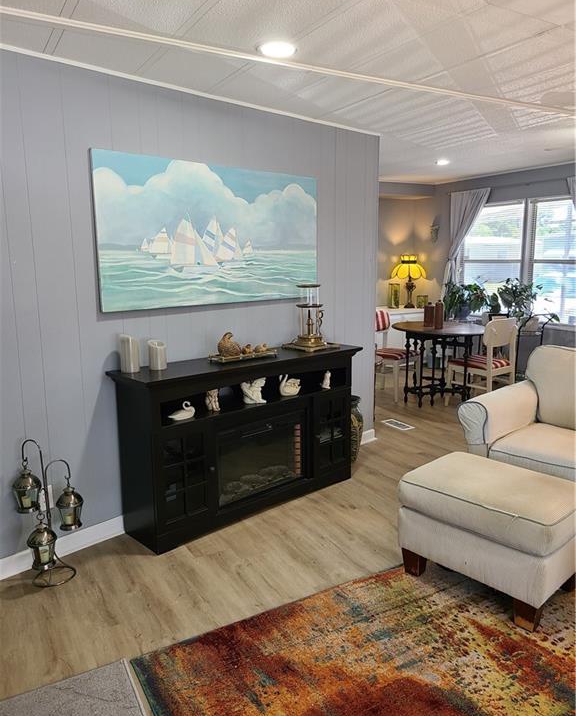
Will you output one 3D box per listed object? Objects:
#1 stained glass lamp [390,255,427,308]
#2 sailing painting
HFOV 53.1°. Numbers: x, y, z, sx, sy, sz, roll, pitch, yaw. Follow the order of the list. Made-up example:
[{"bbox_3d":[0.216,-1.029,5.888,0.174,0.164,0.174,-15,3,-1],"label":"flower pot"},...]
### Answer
[{"bbox_3d":[1.534,-0.960,7.242,0.445,0.657,0.445,-1,10,0],"label":"stained glass lamp"},{"bbox_3d":[-0.368,-0.682,3.247,1.506,0.760,0.040,-10,14,-43],"label":"sailing painting"}]

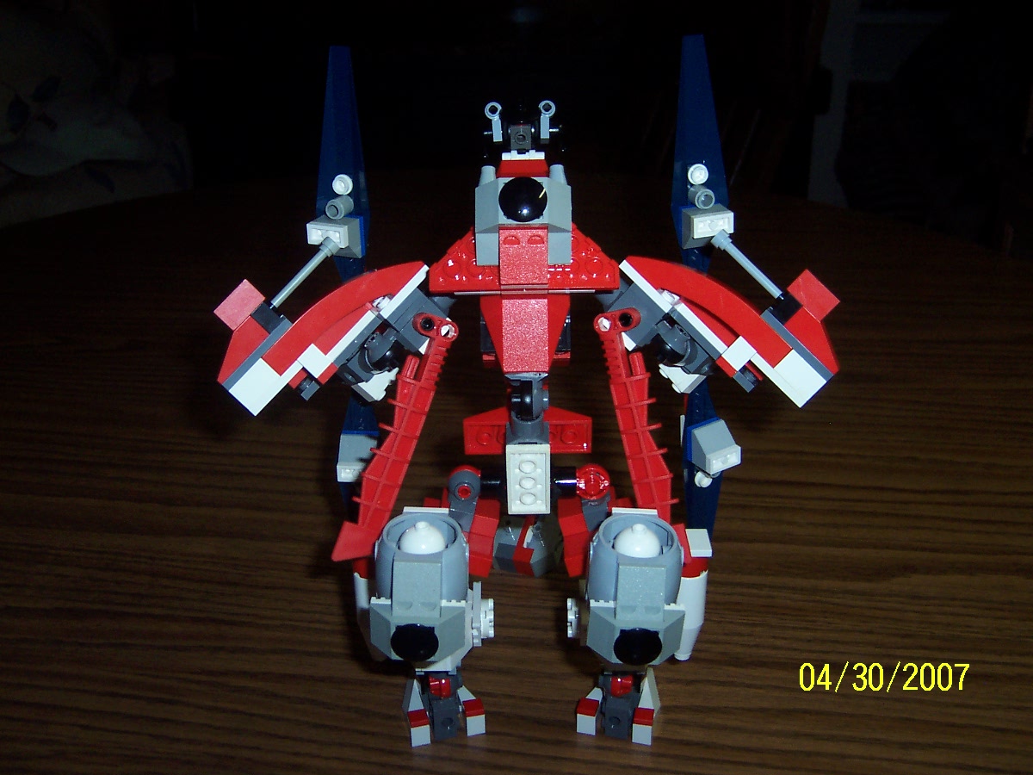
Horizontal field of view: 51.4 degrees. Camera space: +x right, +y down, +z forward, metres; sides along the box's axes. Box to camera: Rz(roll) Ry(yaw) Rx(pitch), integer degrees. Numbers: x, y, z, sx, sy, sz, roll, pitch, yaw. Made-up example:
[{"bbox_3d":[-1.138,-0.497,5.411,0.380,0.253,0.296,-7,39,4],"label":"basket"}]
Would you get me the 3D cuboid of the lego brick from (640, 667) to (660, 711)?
[{"bbox_3d":[0.061,0.138,0.491,0.011,0.010,0.022,5,25,13],"label":"lego brick"}]

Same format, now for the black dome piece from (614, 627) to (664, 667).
[{"bbox_3d":[0.040,0.085,0.351,0.016,0.016,0.006,-1,25,0],"label":"black dome piece"}]

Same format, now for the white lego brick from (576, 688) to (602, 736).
[{"bbox_3d":[0.031,0.135,0.449,0.008,0.013,0.015,7,30,12],"label":"white lego brick"}]

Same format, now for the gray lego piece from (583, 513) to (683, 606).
[{"bbox_3d":[0.040,0.058,0.368,0.032,0.021,0.031,0,29,0],"label":"gray lego piece"}]

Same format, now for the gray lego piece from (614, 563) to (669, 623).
[{"bbox_3d":[0.042,0.068,0.358,0.016,0.017,0.010,-1,25,0],"label":"gray lego piece"}]

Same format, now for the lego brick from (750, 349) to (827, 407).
[{"bbox_3d":[0.096,-0.006,0.378,0.013,0.024,0.011,-45,4,3],"label":"lego brick"}]

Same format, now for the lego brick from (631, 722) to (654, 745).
[{"bbox_3d":[0.055,0.148,0.468,0.008,0.010,0.009,5,25,13],"label":"lego brick"}]

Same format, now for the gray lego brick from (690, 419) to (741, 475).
[{"bbox_3d":[0.085,0.025,0.456,0.016,0.016,0.013,-17,29,-24],"label":"gray lego brick"}]

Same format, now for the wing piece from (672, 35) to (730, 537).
[{"bbox_3d":[0.078,-0.028,0.455,0.024,0.236,0.013,-5,29,3],"label":"wing piece"}]

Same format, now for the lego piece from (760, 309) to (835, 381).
[{"bbox_3d":[0.099,-0.015,0.378,0.004,0.032,0.011,-45,4,3],"label":"lego piece"}]

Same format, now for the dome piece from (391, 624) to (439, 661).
[{"bbox_3d":[-0.034,0.086,0.357,0.016,0.016,0.006,0,29,0],"label":"dome piece"}]

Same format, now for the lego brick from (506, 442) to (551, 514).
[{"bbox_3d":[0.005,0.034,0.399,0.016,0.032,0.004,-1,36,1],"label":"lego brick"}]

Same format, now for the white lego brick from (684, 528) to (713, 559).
[{"bbox_3d":[0.073,0.062,0.429,0.008,0.003,0.016,0,25,1],"label":"white lego brick"}]

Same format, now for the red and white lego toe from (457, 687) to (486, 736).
[{"bbox_3d":[-0.020,0.143,0.478,0.009,0.013,0.019,-7,25,-13],"label":"red and white lego toe"}]

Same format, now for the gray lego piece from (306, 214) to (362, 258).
[{"bbox_3d":[-0.072,-0.058,0.425,0.016,0.016,0.013,9,26,18],"label":"gray lego piece"}]

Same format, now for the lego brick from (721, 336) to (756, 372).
[{"bbox_3d":[0.078,-0.012,0.376,0.010,0.008,0.008,-45,4,3],"label":"lego brick"}]

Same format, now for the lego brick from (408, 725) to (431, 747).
[{"bbox_3d":[-0.042,0.149,0.468,0.008,0.010,0.009,-7,25,-13],"label":"lego brick"}]

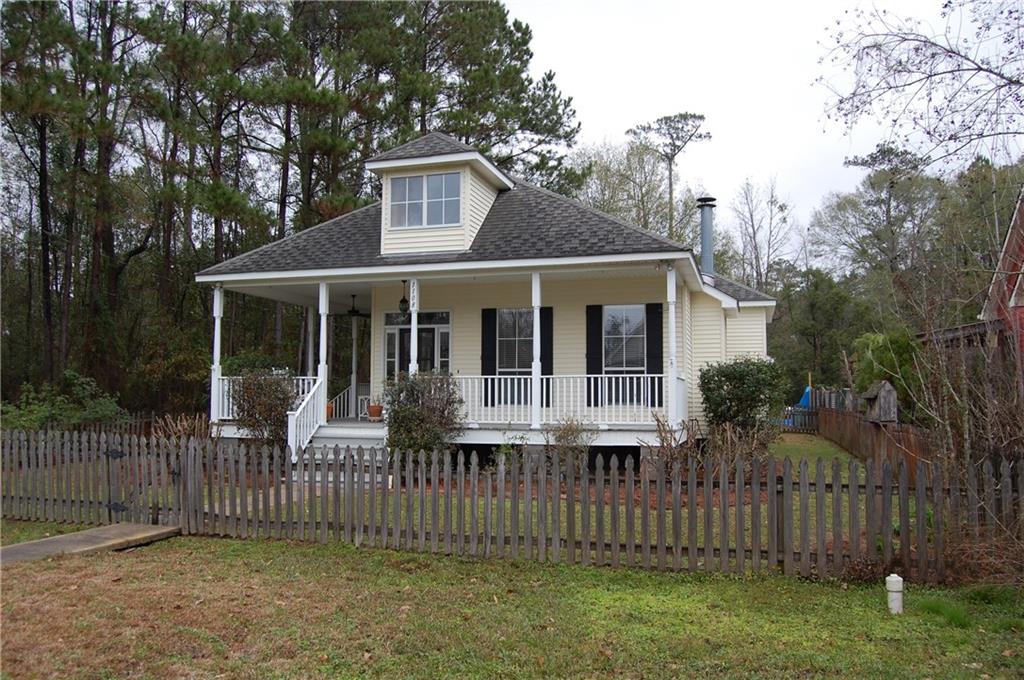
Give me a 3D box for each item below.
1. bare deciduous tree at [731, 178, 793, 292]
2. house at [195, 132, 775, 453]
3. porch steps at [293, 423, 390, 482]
[{"bbox_3d":[13.662,-2.229,41.817,3.400,13.362,3.400,-1,-4,17],"label":"bare deciduous tree"},{"bbox_3d":[0.772,-0.630,19.951,11.750,7.220,12.150,-1,-4,17],"label":"house"},{"bbox_3d":[-2.992,2.118,14.273,2.000,0.980,1.180,-1,-4,17],"label":"porch steps"}]

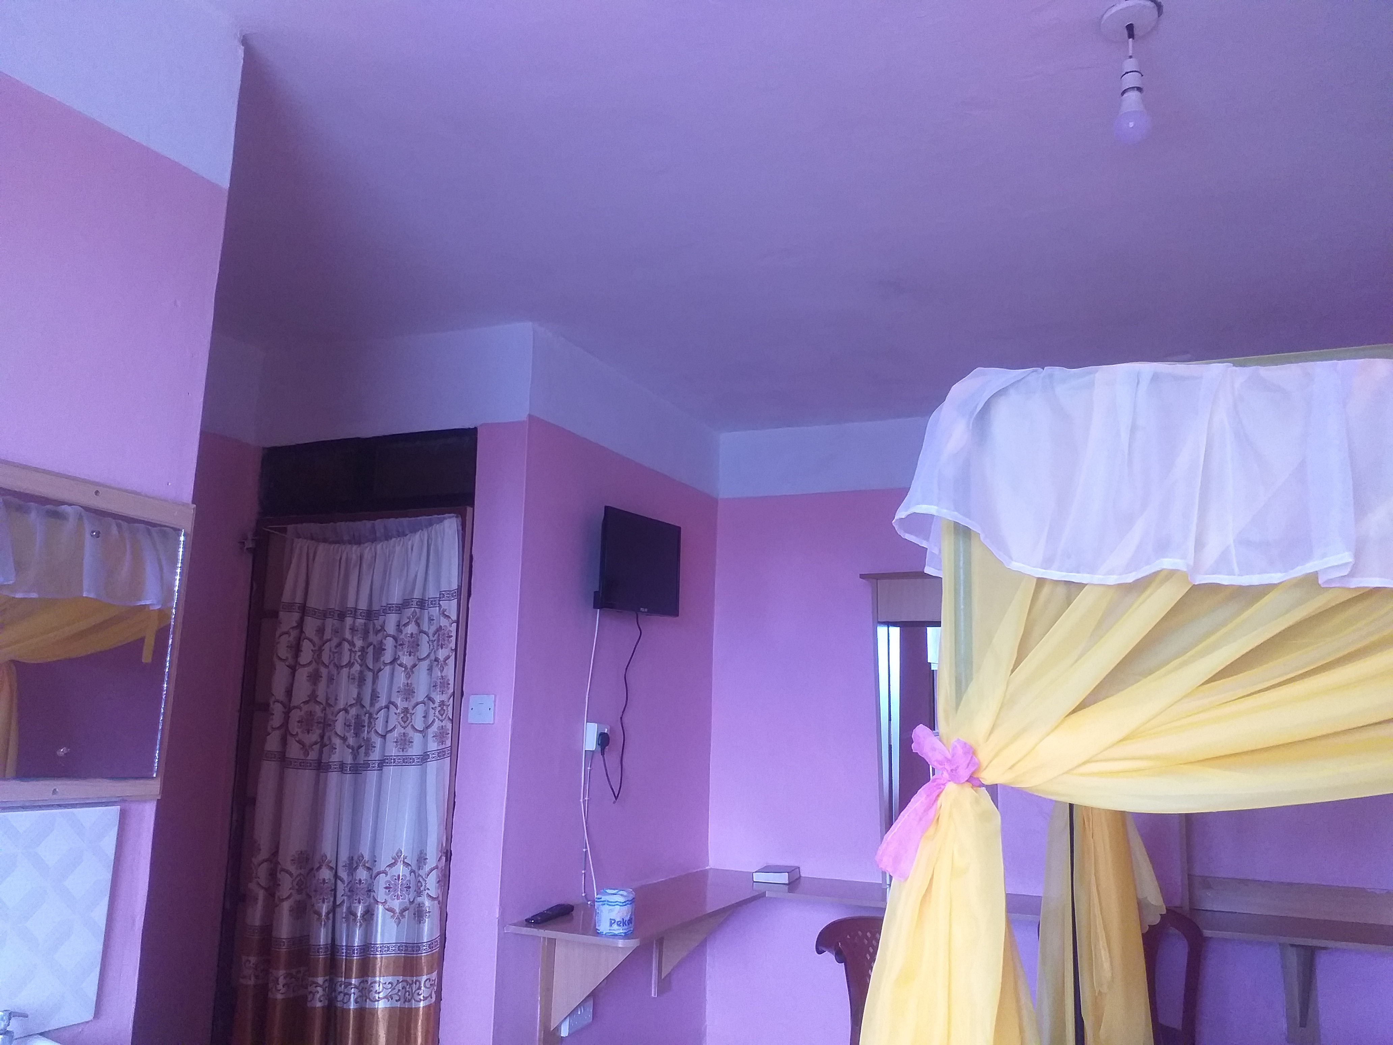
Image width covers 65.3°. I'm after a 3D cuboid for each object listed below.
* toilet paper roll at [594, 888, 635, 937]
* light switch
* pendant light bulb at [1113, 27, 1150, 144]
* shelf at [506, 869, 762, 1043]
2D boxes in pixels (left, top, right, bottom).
[{"bbox_3d":[-0.227,1.095,3.049,0.105,0.110,0.105,2,-10,0],"label":"toilet paper roll"},{"bbox_3d":[-0.637,0.551,3.205,0.086,0.086,0.010,-2,-10,21],"label":"light switch"},{"bbox_3d":[0.713,-0.715,1.781,0.061,0.208,0.061,-3,-11,25],"label":"pendant light bulb"},{"bbox_3d":[-0.066,1.451,3.600,0.408,0.397,1.390,-3,-11,25],"label":"shelf"}]

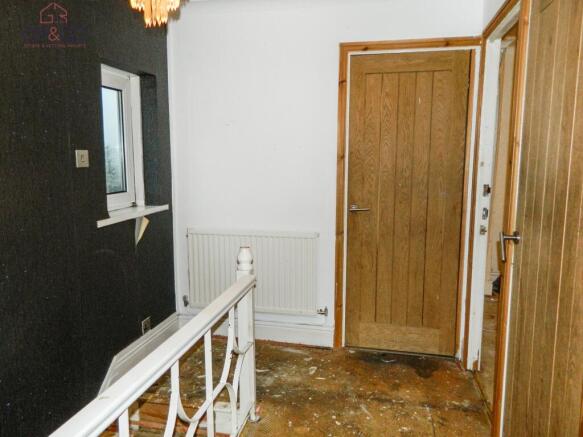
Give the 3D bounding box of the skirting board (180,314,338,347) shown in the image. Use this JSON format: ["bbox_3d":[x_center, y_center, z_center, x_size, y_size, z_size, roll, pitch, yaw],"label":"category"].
[{"bbox_3d":[-0.288,0.819,3.092,1.205,0.154,0.024,2,8,13],"label":"skirting board"}]

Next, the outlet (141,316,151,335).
[{"bbox_3d":[-0.965,0.722,2.827,0.014,0.093,0.092,2,8,13],"label":"outlet"}]

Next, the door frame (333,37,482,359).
[{"bbox_3d":[0.735,-0.091,2.788,0.857,2.055,0.105,2,8,13],"label":"door frame"}]

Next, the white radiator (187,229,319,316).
[{"bbox_3d":[-0.275,0.372,2.995,0.960,0.580,0.080,2,8,13],"label":"white radiator"}]

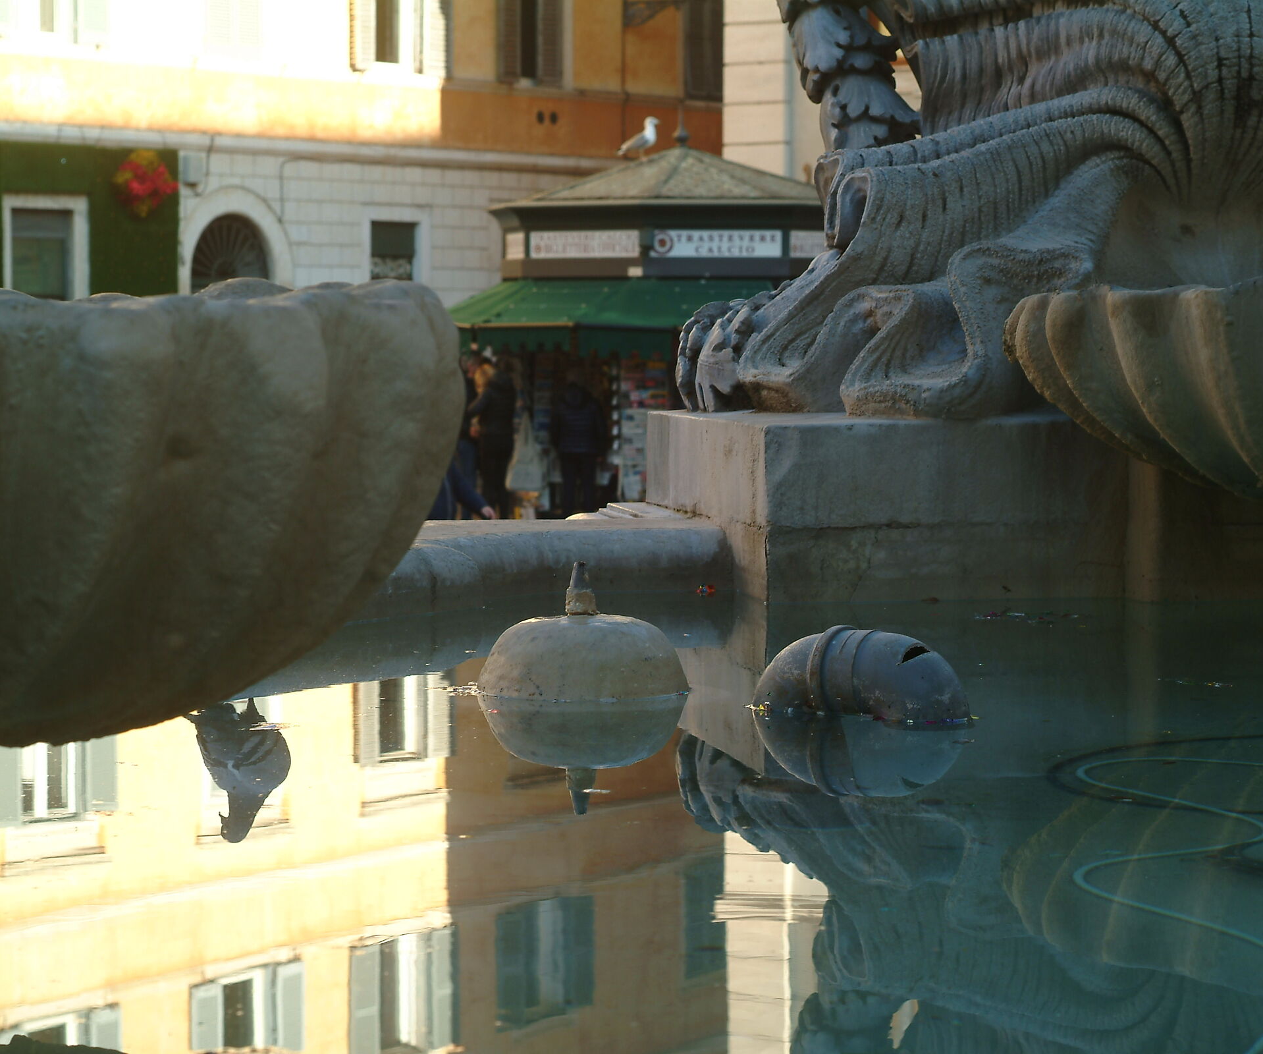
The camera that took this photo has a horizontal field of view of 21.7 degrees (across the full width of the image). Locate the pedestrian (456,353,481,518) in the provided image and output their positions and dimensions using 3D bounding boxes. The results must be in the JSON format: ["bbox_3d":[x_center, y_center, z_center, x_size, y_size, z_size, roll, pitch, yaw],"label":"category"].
[{"bbox_3d":[-1.667,-0.907,33.800,0.360,1.740,0.500,2,4,27],"label":"pedestrian"}]

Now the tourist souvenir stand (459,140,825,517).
[{"bbox_3d":[0.419,-2.065,34.400,4.700,4.050,4.600,1,4,11],"label":"tourist souvenir stand"}]

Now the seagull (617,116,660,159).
[{"bbox_3d":[0.071,-4.035,34.200,0.470,0.450,0.170,1,4,9],"label":"seagull"}]

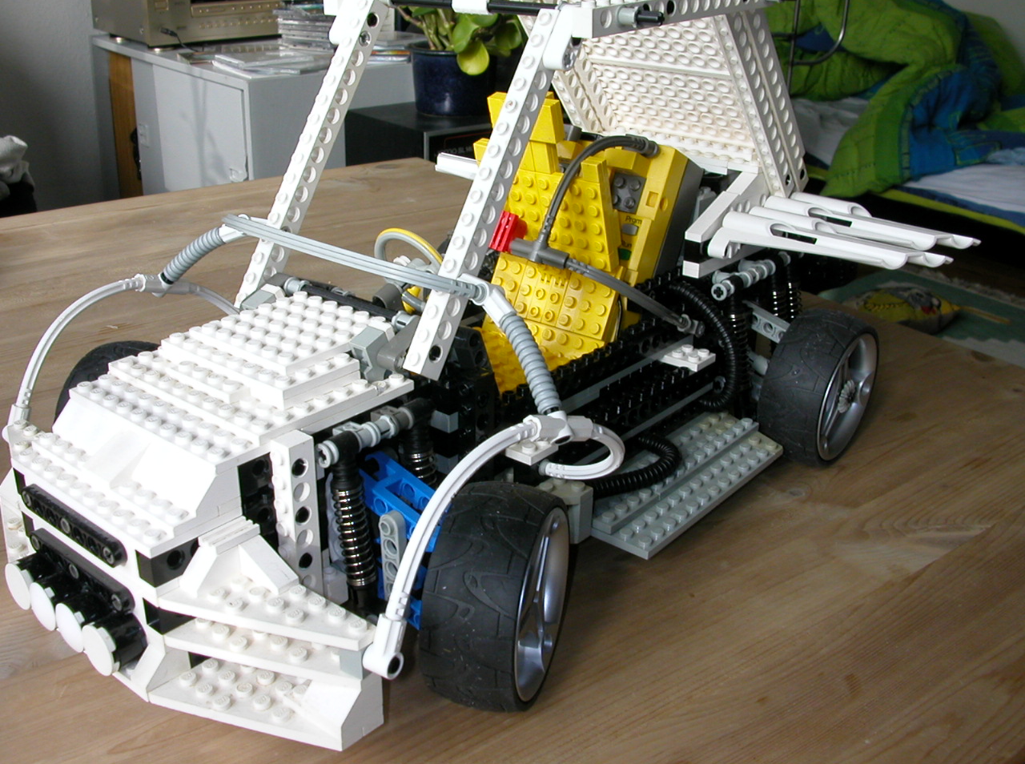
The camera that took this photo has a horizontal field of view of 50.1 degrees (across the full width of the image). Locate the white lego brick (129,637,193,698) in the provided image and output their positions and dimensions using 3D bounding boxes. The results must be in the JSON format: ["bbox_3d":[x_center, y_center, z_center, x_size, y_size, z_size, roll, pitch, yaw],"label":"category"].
[{"bbox_3d":[-0.103,0.083,0.320,0.008,0.010,0.016,19,30,36],"label":"white lego brick"}]

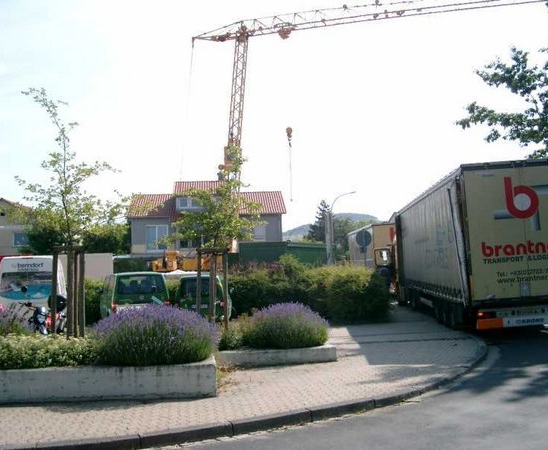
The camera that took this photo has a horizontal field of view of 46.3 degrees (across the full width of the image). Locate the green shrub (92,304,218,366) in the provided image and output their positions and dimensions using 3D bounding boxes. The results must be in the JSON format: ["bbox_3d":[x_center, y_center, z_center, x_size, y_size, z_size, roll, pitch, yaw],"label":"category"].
[{"bbox_3d":[-1.628,1.524,9.127,1.700,0.740,1.300,-2,-3,0],"label":"green shrub"}]

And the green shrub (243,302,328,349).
[{"bbox_3d":[0.212,1.838,11.910,1.580,0.810,1.300,-2,-3,0],"label":"green shrub"}]

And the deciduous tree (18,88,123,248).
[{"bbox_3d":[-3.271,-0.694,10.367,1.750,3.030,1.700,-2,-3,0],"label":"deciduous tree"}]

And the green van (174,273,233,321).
[{"bbox_3d":[-2.673,2.805,24.880,1.820,1.820,4.500,-1,-3,-4],"label":"green van"}]

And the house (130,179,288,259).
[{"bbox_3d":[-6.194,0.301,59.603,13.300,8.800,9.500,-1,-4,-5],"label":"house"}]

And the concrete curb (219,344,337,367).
[{"bbox_3d":[-0.025,2.332,11.429,2.200,0.260,0.550,-1,-4,-7],"label":"concrete curb"}]

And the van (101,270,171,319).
[{"bbox_3d":[-4.978,2.633,22.390,1.860,1.950,4.800,0,-4,-19],"label":"van"}]

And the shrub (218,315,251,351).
[{"bbox_3d":[-0.705,1.958,11.654,0.680,0.590,0.600,-2,-3,0],"label":"shrub"}]

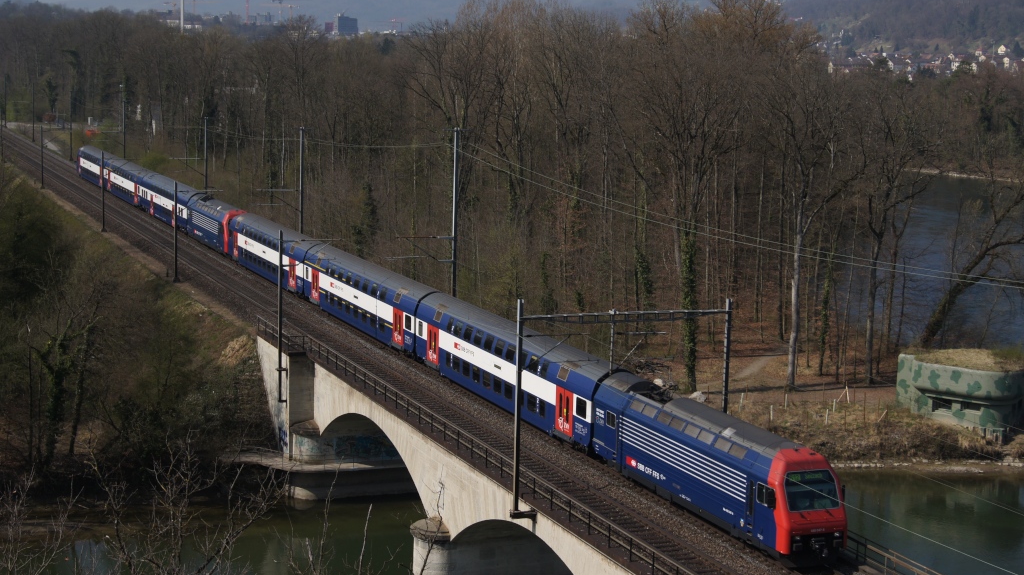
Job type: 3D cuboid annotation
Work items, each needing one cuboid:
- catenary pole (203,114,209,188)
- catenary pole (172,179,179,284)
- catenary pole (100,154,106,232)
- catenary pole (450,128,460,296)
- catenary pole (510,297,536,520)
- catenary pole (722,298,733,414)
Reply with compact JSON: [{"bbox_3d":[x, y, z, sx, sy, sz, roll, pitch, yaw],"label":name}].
[{"bbox_3d":[-33.607,-12.585,187.433,0.270,12.300,0.270,-2,8,-22],"label":"catenary pole"},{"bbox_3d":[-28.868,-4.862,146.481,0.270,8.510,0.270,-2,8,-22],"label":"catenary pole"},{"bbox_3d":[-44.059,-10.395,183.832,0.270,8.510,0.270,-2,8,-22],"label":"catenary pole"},{"bbox_3d":[-3.901,-3.072,115.496,0.280,15.400,0.280,-2,8,-22],"label":"catenary pole"},{"bbox_3d":[0.573,5.425,75.825,1.050,9.910,0.300,-2,8,-22],"label":"catenary pole"},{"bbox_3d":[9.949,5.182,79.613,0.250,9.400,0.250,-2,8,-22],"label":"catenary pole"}]

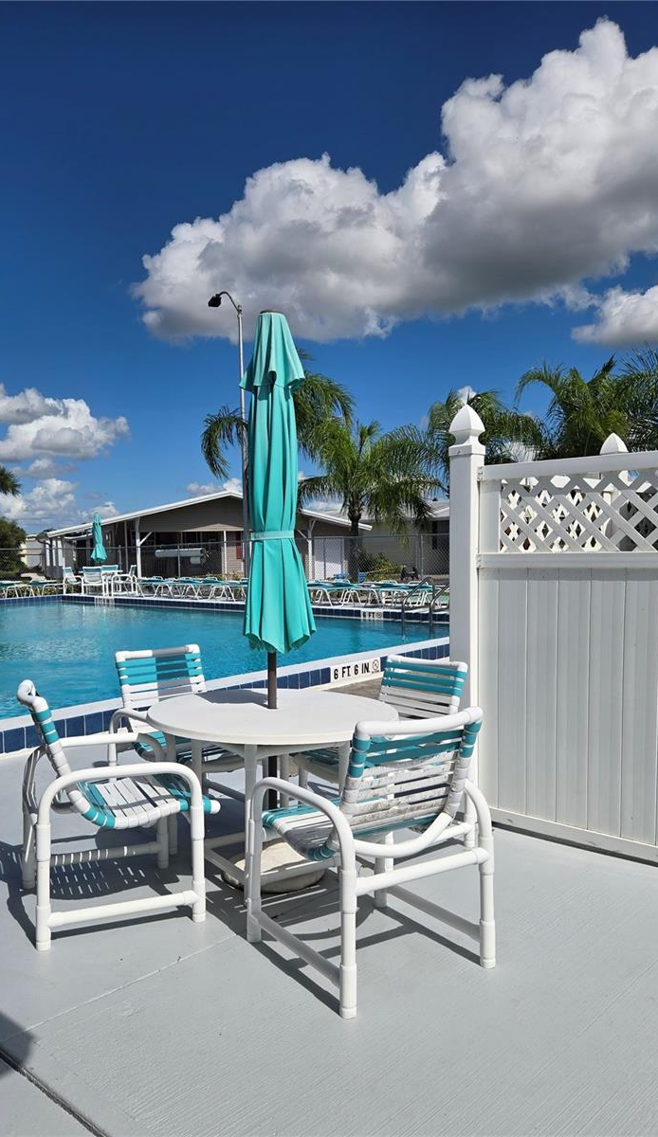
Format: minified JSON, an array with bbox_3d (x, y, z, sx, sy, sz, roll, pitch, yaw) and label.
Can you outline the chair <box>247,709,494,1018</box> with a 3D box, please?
[{"bbox_3d":[0.108,0.870,2.600,0.590,0.870,0.670,-2,2,-33],"label":"chair"}]

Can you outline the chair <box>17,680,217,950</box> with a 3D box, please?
[{"bbox_3d":[-0.882,0.933,3.125,0.680,0.900,0.620,-1,1,-24],"label":"chair"}]

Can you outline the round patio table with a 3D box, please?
[{"bbox_3d":[-0.240,0.935,3.210,1.060,0.710,1.060,-1,2,0],"label":"round patio table"}]

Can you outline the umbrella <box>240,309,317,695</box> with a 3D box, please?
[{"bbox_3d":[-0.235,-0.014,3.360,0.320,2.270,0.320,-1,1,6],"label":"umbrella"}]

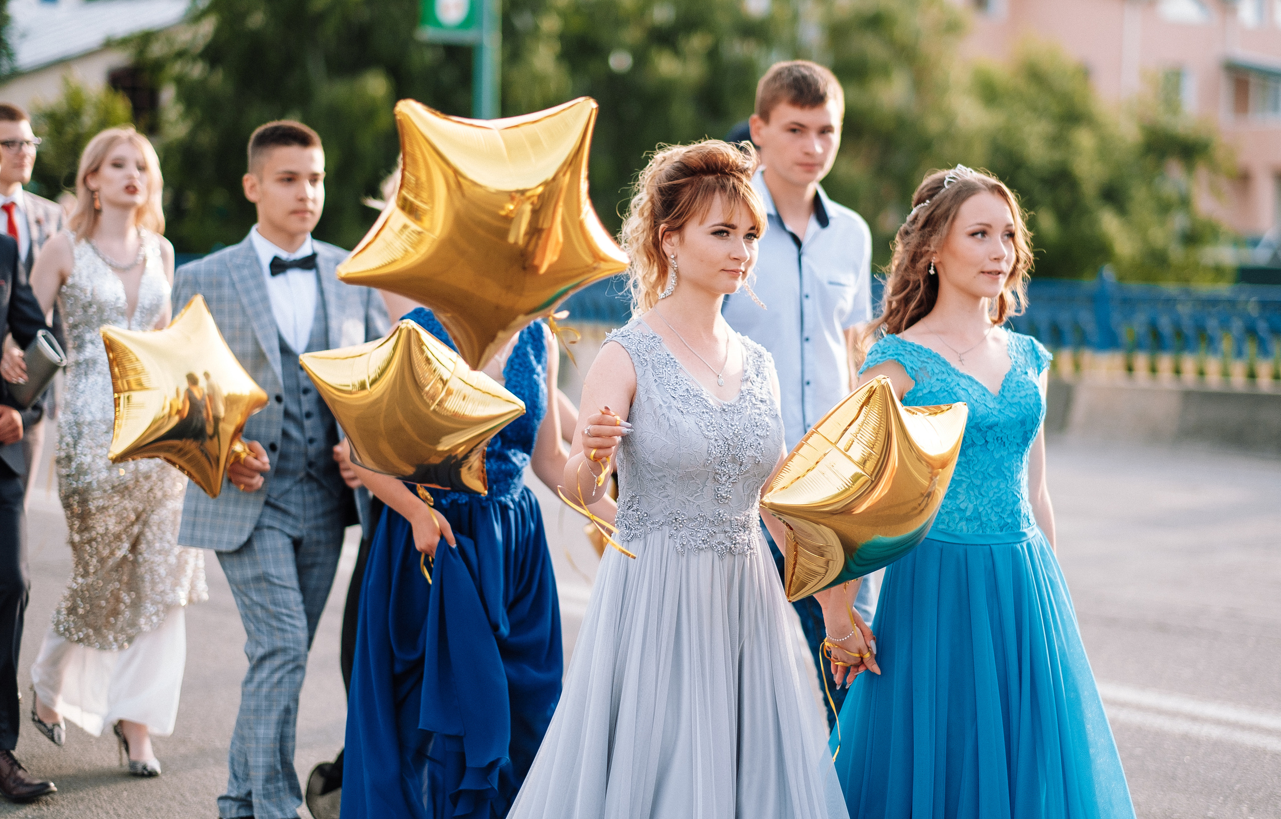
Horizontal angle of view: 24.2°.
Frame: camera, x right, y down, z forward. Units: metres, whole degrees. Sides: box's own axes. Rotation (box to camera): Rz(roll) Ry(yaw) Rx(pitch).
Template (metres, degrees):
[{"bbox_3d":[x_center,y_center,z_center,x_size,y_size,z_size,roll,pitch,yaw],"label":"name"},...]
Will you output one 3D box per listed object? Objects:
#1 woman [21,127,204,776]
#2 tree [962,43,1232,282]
[{"bbox_3d":[-1.463,0.090,8.280,0.450,1.750,0.400,-1,4,-32],"label":"woman"},{"bbox_3d":[6.864,-3.245,45.000,4.200,4.700,4.000,1,3,0],"label":"tree"}]

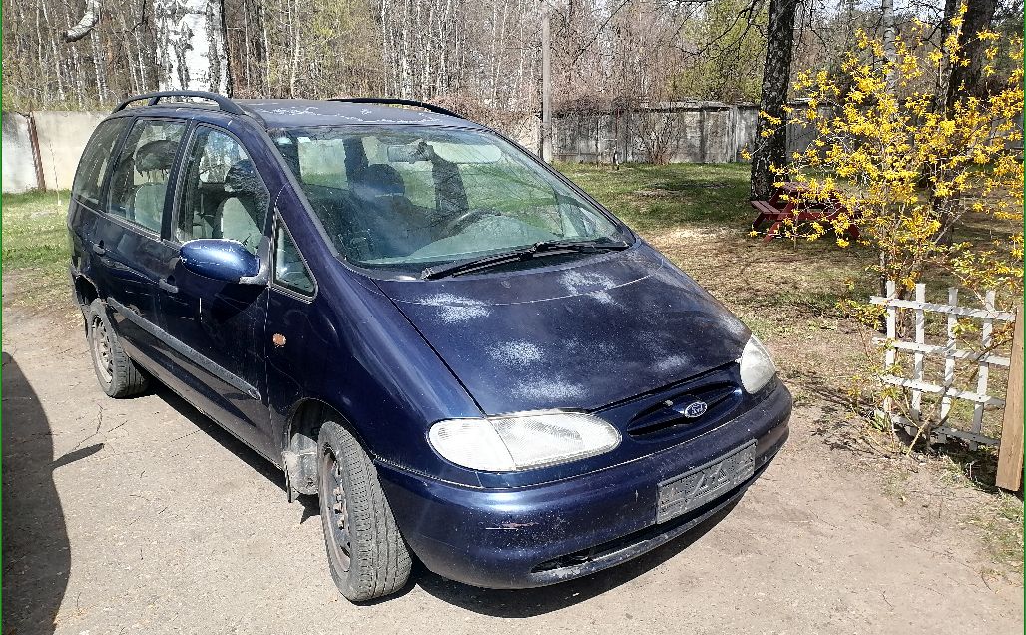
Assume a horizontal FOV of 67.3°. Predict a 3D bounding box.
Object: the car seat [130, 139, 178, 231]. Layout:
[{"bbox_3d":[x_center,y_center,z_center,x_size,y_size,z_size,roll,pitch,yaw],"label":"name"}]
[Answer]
[{"bbox_3d":[-1.835,-0.425,4.317,0.480,1.090,0.680,-11,17,-40],"label":"car seat"}]

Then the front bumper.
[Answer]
[{"bbox_3d":[0.461,0.514,2.672,1.800,0.400,0.570,-11,17,-40],"label":"front bumper"}]

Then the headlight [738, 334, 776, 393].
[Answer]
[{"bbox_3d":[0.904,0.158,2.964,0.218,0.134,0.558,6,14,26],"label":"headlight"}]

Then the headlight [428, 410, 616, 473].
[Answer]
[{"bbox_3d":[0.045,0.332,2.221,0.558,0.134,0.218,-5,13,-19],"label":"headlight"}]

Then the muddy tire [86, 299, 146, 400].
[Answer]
[{"bbox_3d":[-2.393,0.186,4.715,0.200,0.625,0.625,-11,17,-40],"label":"muddy tire"}]

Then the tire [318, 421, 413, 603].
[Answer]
[{"bbox_3d":[-0.512,0.636,2.642,0.200,0.625,0.625,-6,14,-25],"label":"tire"}]

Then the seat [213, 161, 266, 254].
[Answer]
[{"bbox_3d":[-1.176,-0.249,3.736,0.520,1.060,0.720,-11,17,-40],"label":"seat"}]

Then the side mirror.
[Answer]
[{"bbox_3d":[-0.996,-0.195,2.666,0.260,0.175,0.150,-11,17,-40],"label":"side mirror"}]

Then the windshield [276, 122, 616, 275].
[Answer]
[{"bbox_3d":[-0.234,-0.518,3.233,1.480,0.140,1.040,-11,49,-40],"label":"windshield"}]

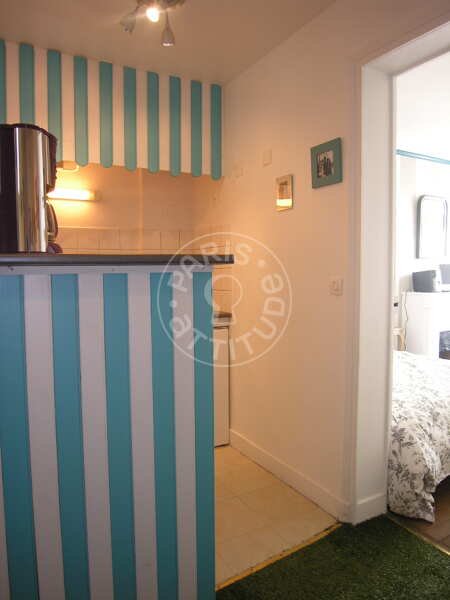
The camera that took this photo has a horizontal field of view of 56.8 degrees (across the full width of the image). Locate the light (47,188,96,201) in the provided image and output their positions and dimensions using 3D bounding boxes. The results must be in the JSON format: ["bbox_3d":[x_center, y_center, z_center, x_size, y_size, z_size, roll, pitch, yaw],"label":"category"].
[{"bbox_3d":[-1.054,-0.702,2.758,0.380,0.060,0.065,-3,5,-30],"label":"light"}]

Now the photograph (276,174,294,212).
[{"bbox_3d":[0.325,-0.587,2.284,0.018,0.177,0.137,-3,5,-30],"label":"photograph"}]

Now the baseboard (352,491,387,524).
[{"bbox_3d":[0.705,1.008,2.019,0.215,0.108,0.018,-3,5,-30],"label":"baseboard"}]

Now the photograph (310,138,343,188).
[{"bbox_3d":[0.483,-0.651,2.001,0.020,0.200,0.200,-3,5,-30],"label":"photograph"}]

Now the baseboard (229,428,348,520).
[{"bbox_3d":[0.317,1.011,2.481,0.018,0.110,1.120,-3,5,-30],"label":"baseboard"}]

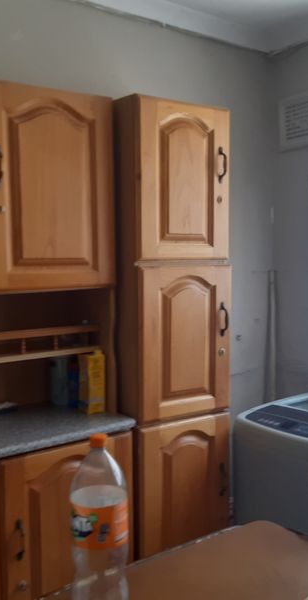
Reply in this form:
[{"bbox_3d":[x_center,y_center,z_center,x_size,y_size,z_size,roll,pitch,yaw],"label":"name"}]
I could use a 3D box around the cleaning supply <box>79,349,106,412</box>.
[{"bbox_3d":[-0.214,0.266,1.990,0.055,0.205,0.092,-4,5,-35],"label":"cleaning supply"}]

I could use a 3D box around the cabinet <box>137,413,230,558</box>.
[{"bbox_3d":[0.007,0.826,2.215,0.370,0.877,0.405,-4,5,-35],"label":"cabinet"}]

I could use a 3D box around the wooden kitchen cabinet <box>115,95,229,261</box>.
[{"bbox_3d":[-0.004,-0.394,2.123,0.367,0.509,0.405,-4,5,-35],"label":"wooden kitchen cabinet"}]

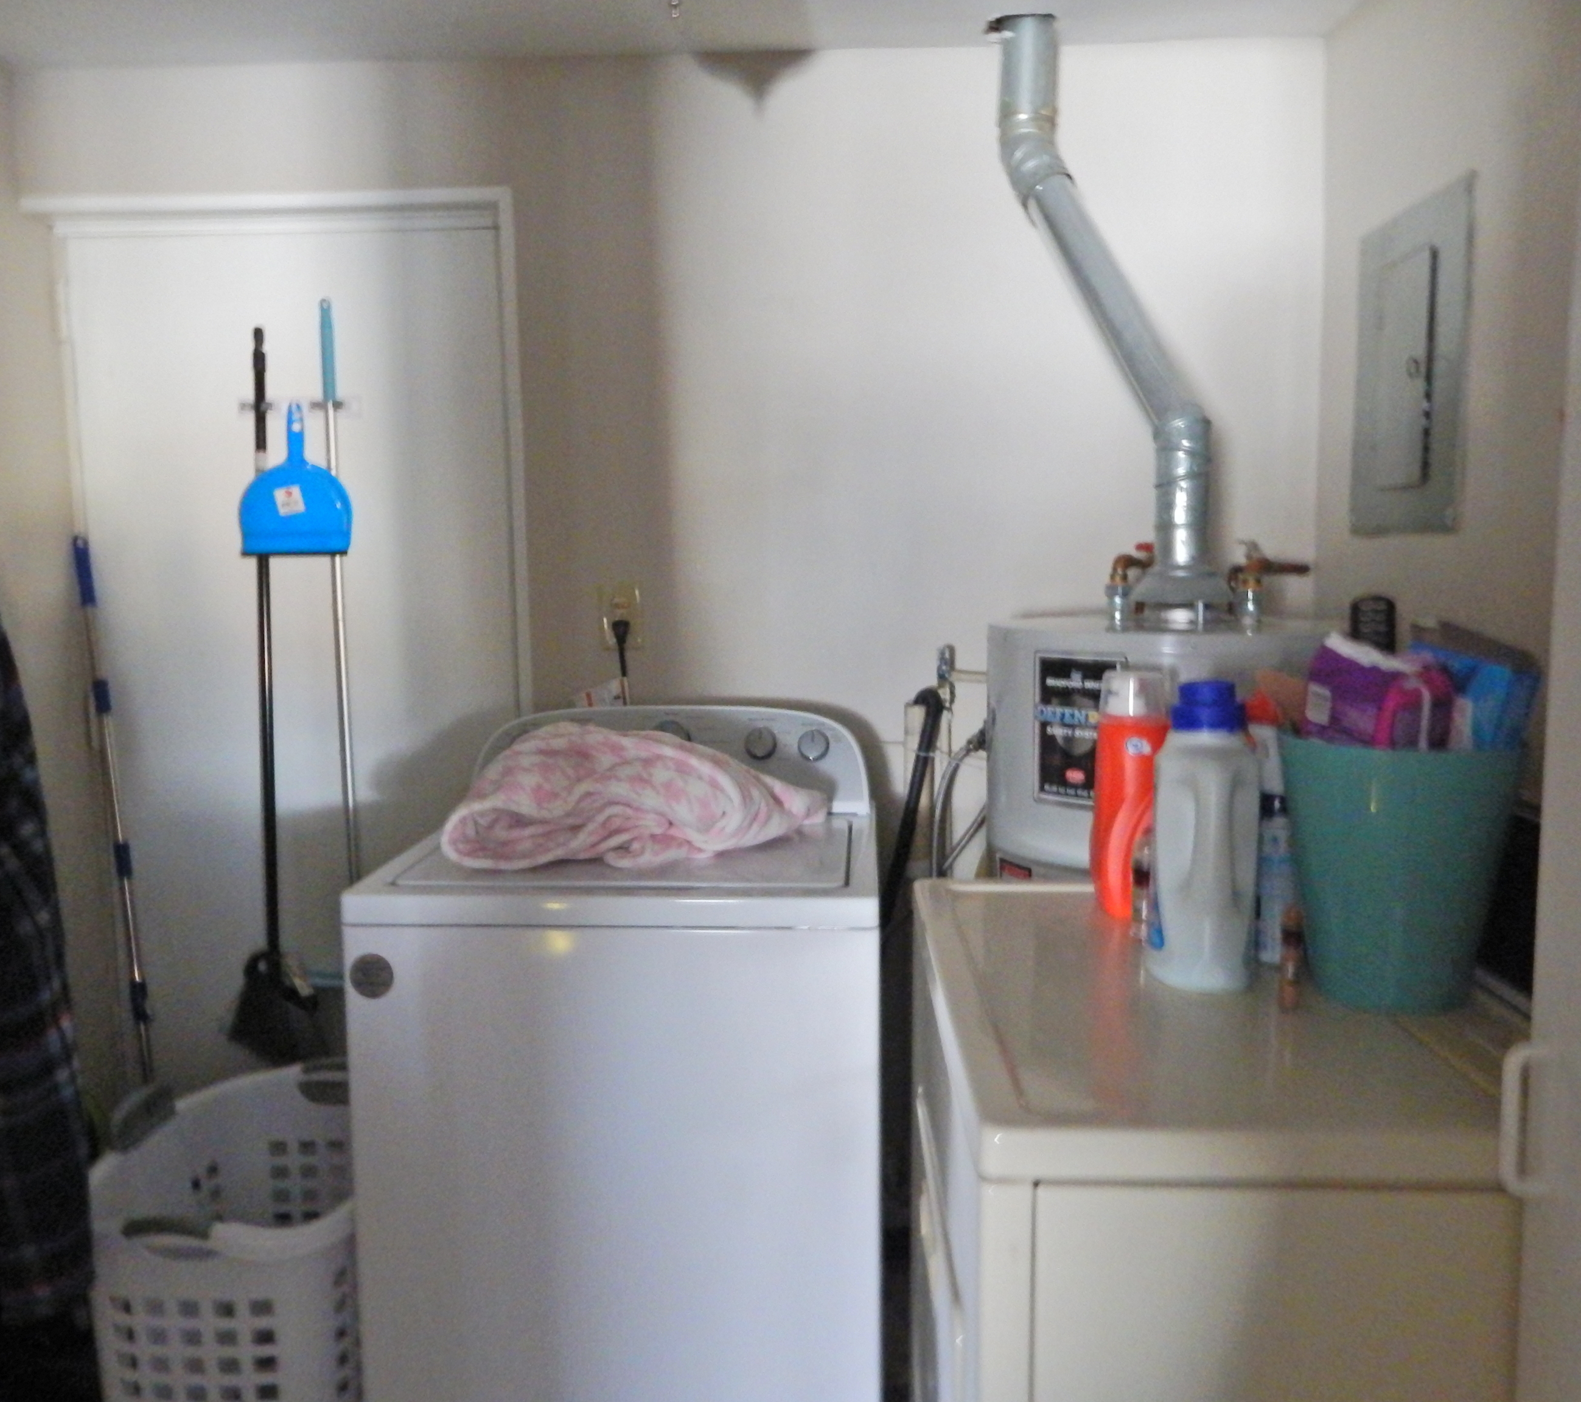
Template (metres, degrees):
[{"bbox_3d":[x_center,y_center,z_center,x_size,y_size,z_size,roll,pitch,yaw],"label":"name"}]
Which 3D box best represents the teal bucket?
[{"bbox_3d":[0.590,0.158,1.160,0.211,0.250,0.211,3,7,27],"label":"teal bucket"}]

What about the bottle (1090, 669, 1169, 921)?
[{"bbox_3d":[0.408,0.111,1.420,0.105,0.290,0.080,2,7,21],"label":"bottle"}]

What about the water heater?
[{"bbox_3d":[0.645,0.487,2.009,0.624,1.235,0.624,-7,9,-43],"label":"water heater"}]

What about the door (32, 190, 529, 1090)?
[{"bbox_3d":[-0.991,0.046,2.422,0.926,2.058,0.070,-1,6,1],"label":"door"}]

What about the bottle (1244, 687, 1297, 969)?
[{"bbox_3d":[0.505,0.131,1.260,0.082,0.283,0.060,-4,7,-25],"label":"bottle"}]

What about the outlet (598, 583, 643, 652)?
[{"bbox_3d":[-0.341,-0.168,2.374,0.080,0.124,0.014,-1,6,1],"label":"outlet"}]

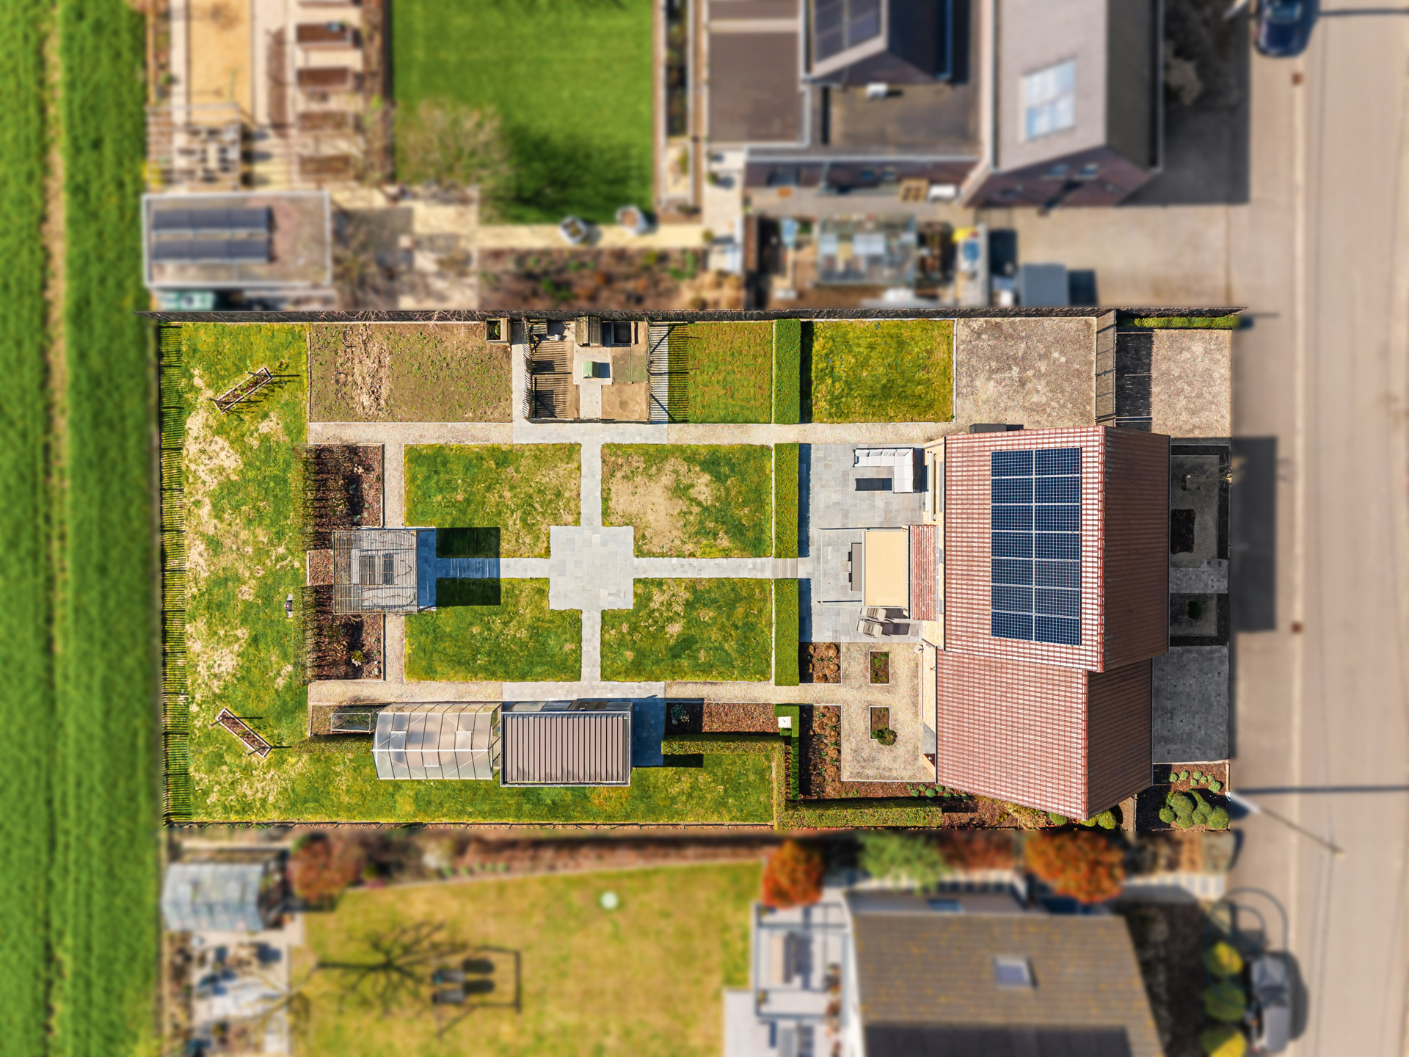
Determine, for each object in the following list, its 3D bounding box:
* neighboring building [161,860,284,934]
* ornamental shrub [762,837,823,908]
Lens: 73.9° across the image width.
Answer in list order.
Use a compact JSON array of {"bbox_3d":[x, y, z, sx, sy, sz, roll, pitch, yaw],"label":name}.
[{"bbox_3d":[-22.440,16.934,43.805,4.450,2.600,3.100,0,91,0],"label":"neighboring building"},{"bbox_3d":[4.130,16.115,43.740,2.800,2.700,2.800,0,91,0],"label":"ornamental shrub"}]

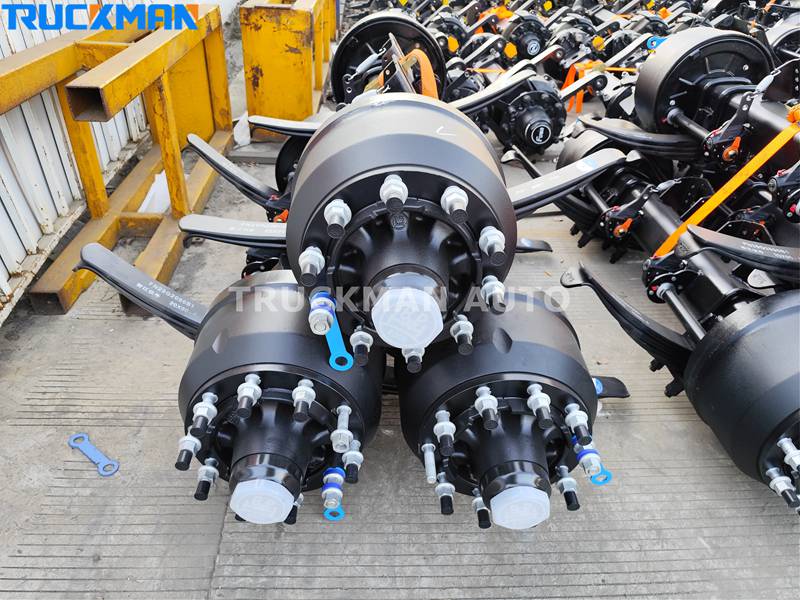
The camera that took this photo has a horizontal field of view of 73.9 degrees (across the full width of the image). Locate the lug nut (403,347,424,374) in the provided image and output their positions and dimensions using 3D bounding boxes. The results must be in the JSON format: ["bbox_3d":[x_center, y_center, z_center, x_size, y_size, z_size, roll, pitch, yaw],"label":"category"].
[{"bbox_3d":[0.028,0.110,1.038,0.046,0.046,0.069,3,34,-4],"label":"lug nut"}]

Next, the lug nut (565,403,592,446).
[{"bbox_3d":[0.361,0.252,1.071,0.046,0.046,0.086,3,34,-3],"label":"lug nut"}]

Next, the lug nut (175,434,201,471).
[{"bbox_3d":[-0.427,0.306,1.065,0.046,0.046,0.068,3,33,-4],"label":"lug nut"}]

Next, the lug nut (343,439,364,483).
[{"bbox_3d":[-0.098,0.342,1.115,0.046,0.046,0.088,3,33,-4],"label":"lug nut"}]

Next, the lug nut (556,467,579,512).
[{"bbox_3d":[0.374,0.416,1.178,0.045,0.045,0.093,3,33,-3],"label":"lug nut"}]

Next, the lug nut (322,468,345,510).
[{"bbox_3d":[-0.146,0.412,1.169,0.046,0.046,0.090,3,33,-4],"label":"lug nut"}]

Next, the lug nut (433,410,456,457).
[{"bbox_3d":[0.091,0.268,1.075,0.045,0.045,0.095,3,33,-3],"label":"lug nut"}]

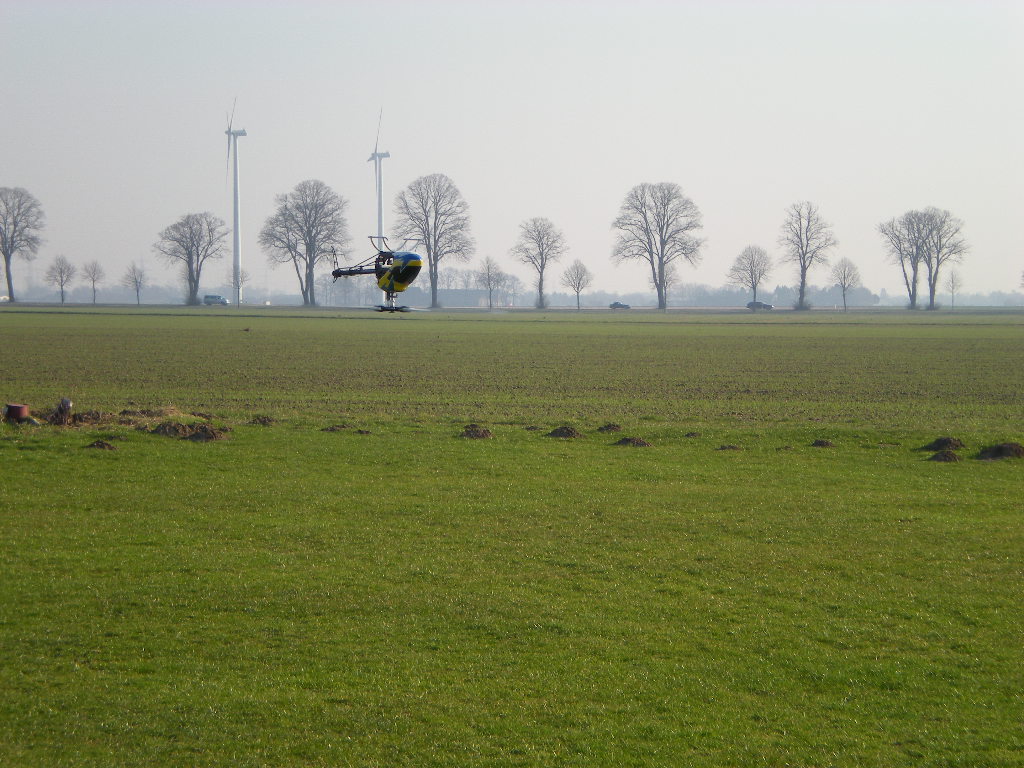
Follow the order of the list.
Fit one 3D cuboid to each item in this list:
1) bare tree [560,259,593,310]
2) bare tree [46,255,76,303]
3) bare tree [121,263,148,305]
[{"bbox_3d":[12.100,-18.530,628.000,5.770,9.500,5.600,0,1,0],"label":"bare tree"},{"bbox_3d":[-88.530,-20.510,662.000,6.090,9.820,5.900,0,1,0],"label":"bare tree"},{"bbox_3d":[-73.660,-19.560,658.000,5.070,8.290,4.920,0,1,0],"label":"bare tree"}]

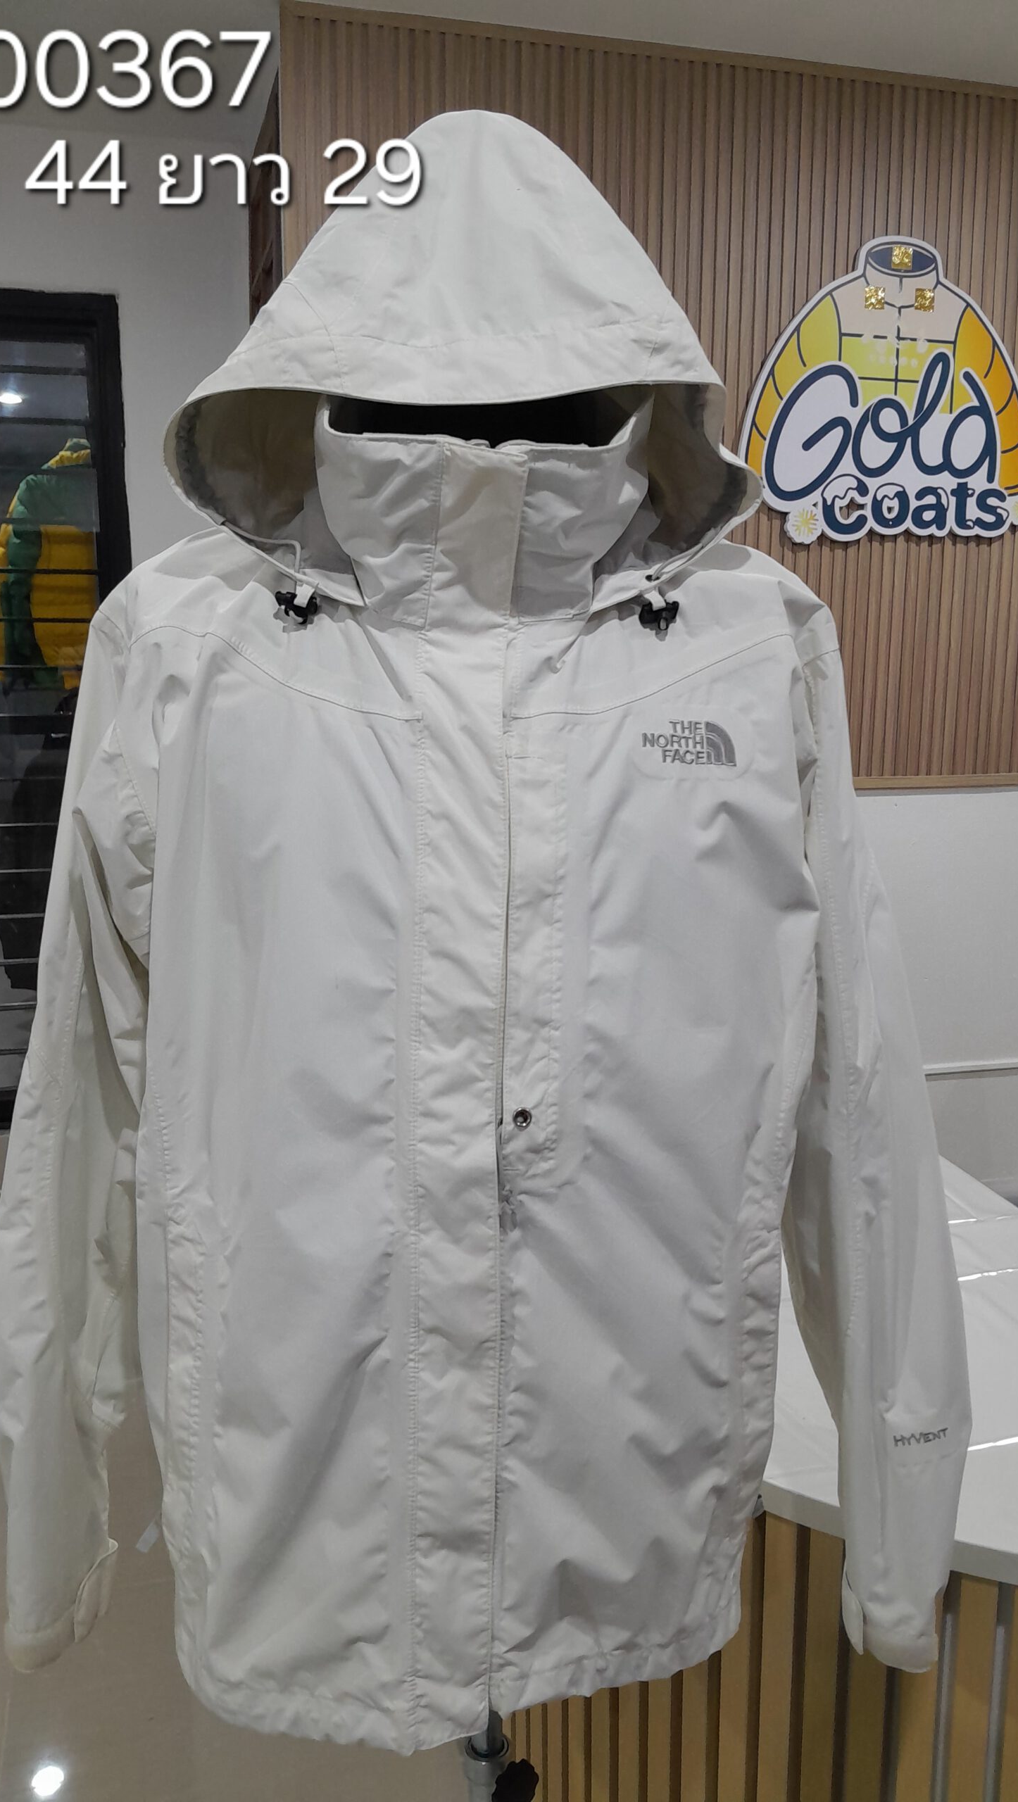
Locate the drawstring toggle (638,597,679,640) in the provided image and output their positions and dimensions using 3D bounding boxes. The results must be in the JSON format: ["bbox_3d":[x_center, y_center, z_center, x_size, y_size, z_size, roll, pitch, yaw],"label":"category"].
[{"bbox_3d":[0.089,-0.168,0.805,0.024,0.021,0.014,-14,-1,-10],"label":"drawstring toggle"}]

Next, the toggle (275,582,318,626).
[{"bbox_3d":[-0.126,-0.175,0.805,0.025,0.021,0.014,14,-1,10],"label":"toggle"}]

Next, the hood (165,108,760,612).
[{"bbox_3d":[-0.032,-0.333,0.866,0.350,0.315,0.270,-1,10,-4],"label":"hood"}]

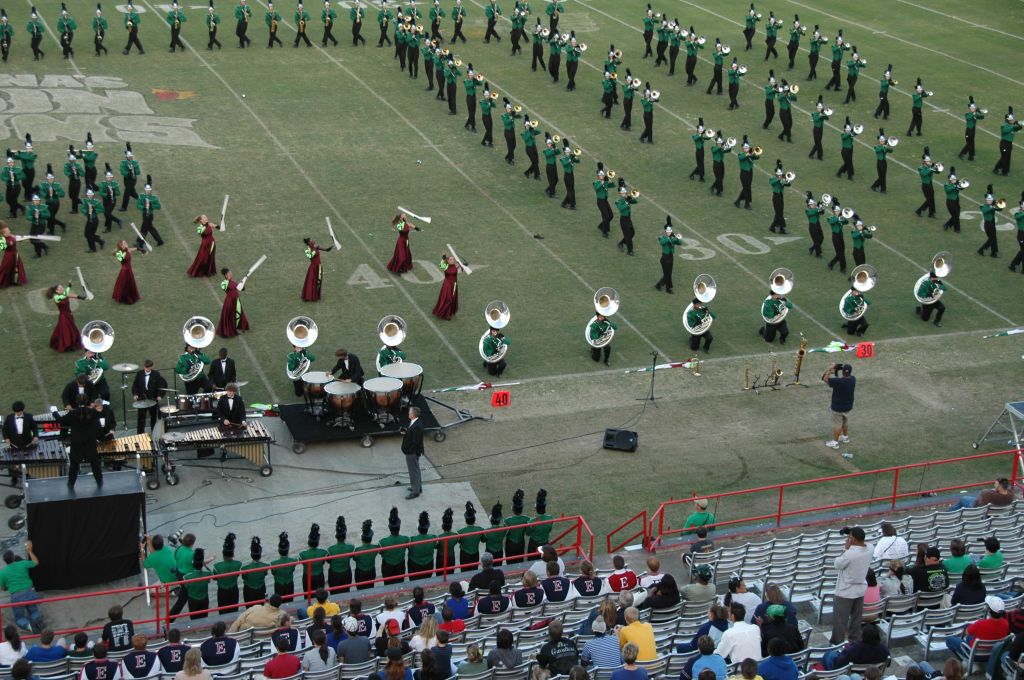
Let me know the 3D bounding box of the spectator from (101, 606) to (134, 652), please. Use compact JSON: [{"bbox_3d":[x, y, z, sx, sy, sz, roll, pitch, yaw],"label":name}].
[{"bbox_3d":[-5.699,4.343,26.974,0.500,1.351,0.750,-8,23,-23],"label":"spectator"}]

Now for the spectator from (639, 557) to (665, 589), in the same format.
[{"bbox_3d":[2.037,3.730,28.583,0.520,1.150,0.720,-7,23,-22],"label":"spectator"}]

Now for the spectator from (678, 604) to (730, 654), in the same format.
[{"bbox_3d":[2.512,4.020,24.652,0.760,1.270,0.520,10,22,20],"label":"spectator"}]

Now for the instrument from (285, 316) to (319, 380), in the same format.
[{"bbox_3d":[-4.458,0.169,39.706,0.680,1.370,0.580,-4,22,-15],"label":"instrument"}]

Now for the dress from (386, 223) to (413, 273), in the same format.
[{"bbox_3d":[-2.851,-2.444,48.253,0.620,1.270,0.580,18,26,36],"label":"dress"}]

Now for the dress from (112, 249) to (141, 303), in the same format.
[{"bbox_3d":[-9.306,-1.589,45.153,0.611,1.318,0.659,13,23,26],"label":"dress"}]

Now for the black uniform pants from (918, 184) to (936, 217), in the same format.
[{"bbox_3d":[11.980,-4.104,54.136,0.400,0.930,0.560,-15,27,-37],"label":"black uniform pants"}]

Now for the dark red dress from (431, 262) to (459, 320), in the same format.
[{"bbox_3d":[-1.578,-1.202,44.987,0.632,1.335,0.587,-16,27,-39],"label":"dark red dress"}]

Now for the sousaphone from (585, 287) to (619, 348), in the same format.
[{"bbox_3d":[2.066,-0.505,43.049,0.780,1.380,0.580,-7,22,-22],"label":"sousaphone"}]

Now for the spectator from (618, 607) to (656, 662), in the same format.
[{"bbox_3d":[1.504,3.991,24.024,0.500,1.331,0.850,-6,22,-19],"label":"spectator"}]

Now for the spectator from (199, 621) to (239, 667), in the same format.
[{"bbox_3d":[-4.128,4.527,26.597,0.540,1.280,0.750,-6,22,-20],"label":"spectator"}]

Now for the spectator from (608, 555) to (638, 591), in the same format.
[{"bbox_3d":[1.494,3.711,28.119,0.540,1.273,0.750,-8,23,-23],"label":"spectator"}]

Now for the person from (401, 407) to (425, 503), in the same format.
[{"bbox_3d":[-1.886,2.133,36.159,0.460,1.840,0.520,-2,21,-10],"label":"person"}]

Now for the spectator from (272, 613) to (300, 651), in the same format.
[{"bbox_3d":[-3.198,4.279,26.312,0.500,1.214,0.750,-8,23,-23],"label":"spectator"}]

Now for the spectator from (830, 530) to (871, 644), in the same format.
[{"bbox_3d":[4.562,3.320,25.245,0.560,1.770,0.450,-12,25,-31],"label":"spectator"}]

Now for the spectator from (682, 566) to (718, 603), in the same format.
[{"bbox_3d":[2.658,3.784,27.638,0.500,1.290,0.760,-7,23,-22],"label":"spectator"}]

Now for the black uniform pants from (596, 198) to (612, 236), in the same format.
[{"bbox_3d":[2.569,-3.416,51.540,0.500,1.020,0.380,13,24,27],"label":"black uniform pants"}]

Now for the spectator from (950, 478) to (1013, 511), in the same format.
[{"bbox_3d":[8.050,2.858,32.272,1.050,1.050,0.600,5,21,8],"label":"spectator"}]

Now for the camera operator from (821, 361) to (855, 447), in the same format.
[{"bbox_3d":[6.860,1.278,39.165,0.680,1.850,0.600,-12,25,-33],"label":"camera operator"}]

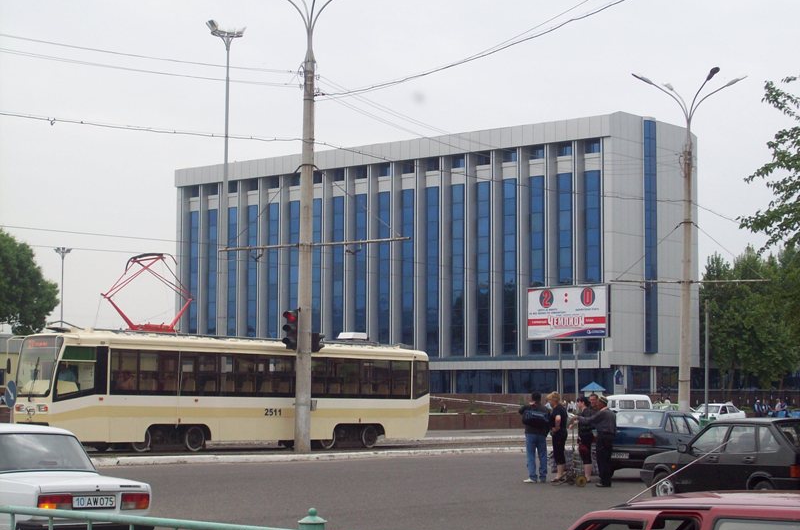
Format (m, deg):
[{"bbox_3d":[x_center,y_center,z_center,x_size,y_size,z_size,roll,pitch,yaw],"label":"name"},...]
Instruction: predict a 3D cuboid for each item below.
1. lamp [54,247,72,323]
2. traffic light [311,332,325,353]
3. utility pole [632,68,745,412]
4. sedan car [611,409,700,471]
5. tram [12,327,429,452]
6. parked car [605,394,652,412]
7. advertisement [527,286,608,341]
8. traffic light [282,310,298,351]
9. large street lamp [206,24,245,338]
[{"bbox_3d":[-39.644,7.856,190.023,2.100,19.916,2.100,0,-5,0],"label":"lamp"},{"bbox_3d":[-2.396,2.265,46.982,0.340,0.610,0.320,2,-5,-18],"label":"traffic light"},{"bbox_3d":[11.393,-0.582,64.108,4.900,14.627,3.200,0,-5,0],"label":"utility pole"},{"bbox_3d":[5.334,3.755,34.105,1.680,1.390,4.480,-2,-6,26],"label":"sedan car"},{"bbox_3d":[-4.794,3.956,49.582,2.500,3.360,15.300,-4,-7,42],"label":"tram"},{"bbox_3d":[12.122,8.119,89.139,3.500,1.880,1.420,1,-5,-8],"label":"parked car"},{"bbox_3d":[10.316,2.956,99.634,6.200,3.200,0.350,-4,-7,41],"label":"advertisement"},{"bbox_3d":[-3.160,1.880,46.815,0.380,1.158,0.360,-3,-6,35],"label":"traffic light"},{"bbox_3d":[-9.334,-2.307,86.535,2.000,22.030,2.000,0,-5,0],"label":"large street lamp"}]

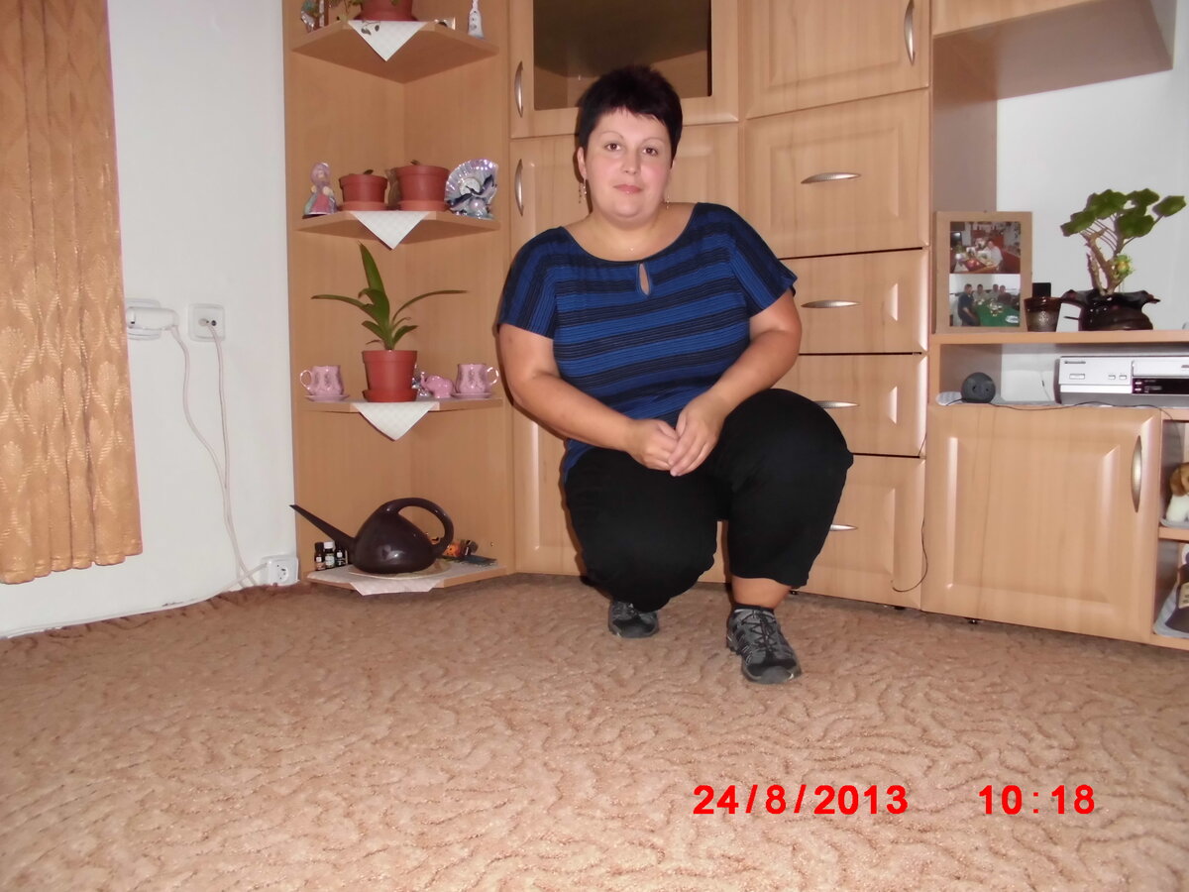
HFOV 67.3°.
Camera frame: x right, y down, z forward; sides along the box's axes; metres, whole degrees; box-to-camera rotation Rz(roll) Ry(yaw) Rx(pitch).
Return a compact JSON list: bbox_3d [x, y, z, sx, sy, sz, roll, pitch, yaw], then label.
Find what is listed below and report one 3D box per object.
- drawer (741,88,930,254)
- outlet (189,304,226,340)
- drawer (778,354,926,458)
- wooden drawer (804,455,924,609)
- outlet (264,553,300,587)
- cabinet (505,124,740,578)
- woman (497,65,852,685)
[{"bbox_3d":[0.511,-0.561,1.901,0.403,0.313,0.040,3,6,37],"label":"drawer"},{"bbox_3d":[-0.853,-0.274,1.981,0.022,0.084,0.085,3,6,39],"label":"outlet"},{"bbox_3d":[0.518,-0.091,1.934,0.405,0.215,0.040,3,6,37],"label":"drawer"},{"bbox_3d":[0.520,0.171,1.951,0.404,0.310,0.035,3,6,37],"label":"wooden drawer"},{"bbox_3d":[-0.748,0.300,2.137,0.040,0.078,0.080,3,6,39],"label":"outlet"},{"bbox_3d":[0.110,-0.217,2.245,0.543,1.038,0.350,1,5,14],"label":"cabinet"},{"bbox_3d":[0.136,-0.151,1.658,0.580,1.040,0.550,-1,5,-6],"label":"woman"}]

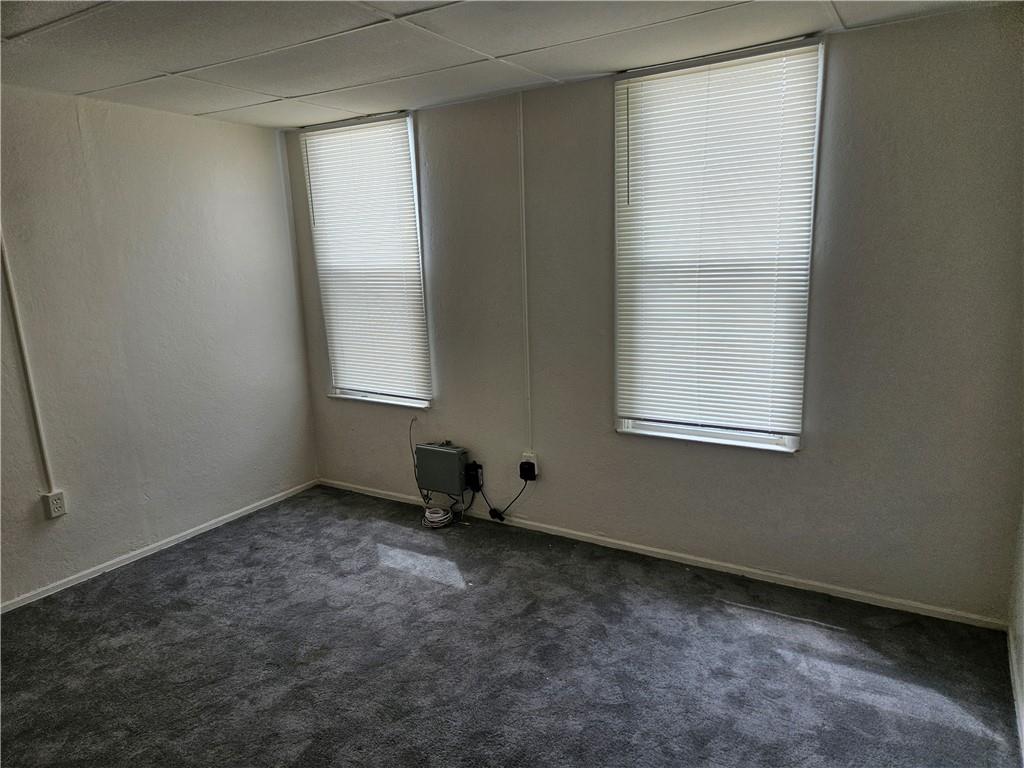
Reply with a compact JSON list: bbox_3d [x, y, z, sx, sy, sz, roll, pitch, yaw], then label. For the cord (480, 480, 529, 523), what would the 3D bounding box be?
[{"bbox_3d":[-0.046,0.654,3.831,0.285,0.250,0.060,5,13,31],"label":"cord"}]

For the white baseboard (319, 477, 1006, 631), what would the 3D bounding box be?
[{"bbox_3d":[0.309,0.819,3.691,3.859,0.053,0.018,5,13,31],"label":"white baseboard"}]

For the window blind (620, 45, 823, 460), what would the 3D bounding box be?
[{"bbox_3d":[0.873,-0.553,3.054,0.880,1.675,0.090,5,13,31],"label":"window blind"}]

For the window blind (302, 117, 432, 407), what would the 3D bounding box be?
[{"bbox_3d":[-0.881,-0.716,4.113,0.860,1.635,0.060,5,13,31],"label":"window blind"}]

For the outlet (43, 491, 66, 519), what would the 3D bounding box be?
[{"bbox_3d":[-2.171,0.570,3.231,0.055,0.117,0.070,5,13,31],"label":"outlet"}]

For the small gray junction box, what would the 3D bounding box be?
[{"bbox_3d":[-0.408,0.507,4.021,0.308,0.265,0.095,5,13,31],"label":"small gray junction box"}]

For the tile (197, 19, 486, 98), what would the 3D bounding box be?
[{"bbox_3d":[-0.743,-1.303,2.779,1.219,0.020,0.610,5,13,31],"label":"tile"}]

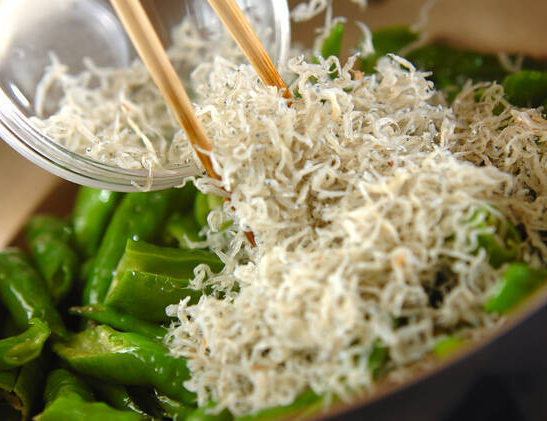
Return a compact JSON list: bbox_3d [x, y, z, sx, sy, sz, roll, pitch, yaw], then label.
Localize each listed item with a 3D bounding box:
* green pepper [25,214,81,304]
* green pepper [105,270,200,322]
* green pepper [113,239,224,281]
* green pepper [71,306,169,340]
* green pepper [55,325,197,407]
[{"bbox_3d":[-0.074,0.016,0.690,0.015,0.014,0.029,-9,58,-13],"label":"green pepper"},{"bbox_3d":[-0.037,0.028,0.665,0.036,0.014,0.012,5,36,7],"label":"green pepper"},{"bbox_3d":[-0.033,0.017,0.680,0.039,0.011,0.013,5,36,7],"label":"green pepper"},{"bbox_3d":[-0.048,0.036,0.655,0.038,0.011,0.011,14,38,14],"label":"green pepper"},{"bbox_3d":[-0.046,0.047,0.640,0.046,0.015,0.016,16,39,13],"label":"green pepper"}]

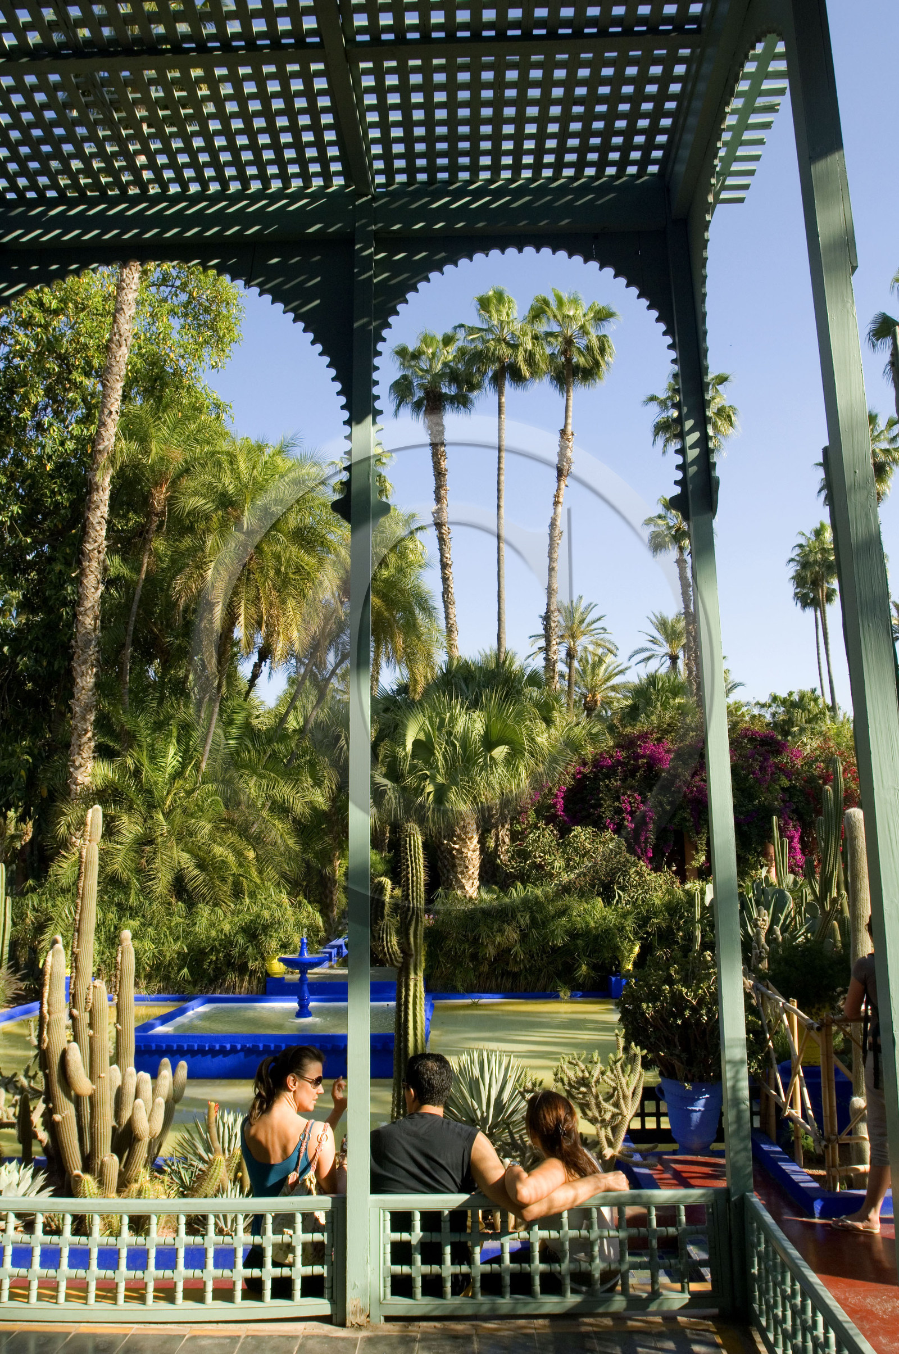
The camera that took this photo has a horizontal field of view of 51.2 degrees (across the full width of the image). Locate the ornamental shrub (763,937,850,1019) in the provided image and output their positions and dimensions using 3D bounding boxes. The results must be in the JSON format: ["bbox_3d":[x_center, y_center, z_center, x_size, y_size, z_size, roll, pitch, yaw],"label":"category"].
[{"bbox_3d":[2.516,2.120,6.600,0.590,0.542,0.570,-1,-11,3],"label":"ornamental shrub"}]

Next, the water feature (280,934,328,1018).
[{"bbox_3d":[-1.611,3.318,10.401,0.540,0.876,0.540,-1,-11,3],"label":"water feature"}]

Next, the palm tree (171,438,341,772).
[{"bbox_3d":[-3.882,0.186,18.965,3.500,10.691,3.500,-1,-11,3],"label":"palm tree"}]

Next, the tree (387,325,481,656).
[{"bbox_3d":[-0.371,-2.597,34.049,3.530,21.710,3.500,-1,-10,2],"label":"tree"}]

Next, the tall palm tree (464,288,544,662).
[{"bbox_3d":[2.176,-3.480,34.108,3.290,23.390,3.500,-1,-10,2],"label":"tall palm tree"}]

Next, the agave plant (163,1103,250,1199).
[{"bbox_3d":[-1.288,2.569,5.050,0.520,0.490,0.500,-1,-11,3],"label":"agave plant"}]

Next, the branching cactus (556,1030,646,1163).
[{"bbox_3d":[0.892,2.515,5.601,0.530,0.744,0.480,-1,-11,3],"label":"branching cactus"}]

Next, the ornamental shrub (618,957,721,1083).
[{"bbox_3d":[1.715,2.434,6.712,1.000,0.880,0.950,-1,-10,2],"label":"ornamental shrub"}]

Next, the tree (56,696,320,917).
[{"bbox_3d":[-4.719,2.752,16.988,4.700,4.909,4.500,-1,-11,3],"label":"tree"}]

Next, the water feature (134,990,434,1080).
[{"bbox_3d":[-1.723,4.025,10.628,3.000,0.460,2.450,-1,-10,2],"label":"water feature"}]

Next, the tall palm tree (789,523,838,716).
[{"bbox_3d":[24.147,1.481,61.714,3.000,24.434,3.000,-1,-11,3],"label":"tall palm tree"}]

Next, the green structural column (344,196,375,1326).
[{"bbox_3d":[-0.323,0.066,3.531,0.080,4.252,0.085,-1,-11,3],"label":"green structural column"}]

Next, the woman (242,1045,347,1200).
[{"bbox_3d":[-0.480,1.960,3.539,0.520,1.141,0.750,-6,-12,24],"label":"woman"}]

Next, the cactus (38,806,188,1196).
[{"bbox_3d":[-2.061,1.964,5.808,0.920,2.300,0.780,-1,-10,2],"label":"cactus"}]

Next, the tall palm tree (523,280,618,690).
[{"bbox_3d":[4.778,-3.442,33.998,3.510,23.190,3.500,-1,-10,2],"label":"tall palm tree"}]

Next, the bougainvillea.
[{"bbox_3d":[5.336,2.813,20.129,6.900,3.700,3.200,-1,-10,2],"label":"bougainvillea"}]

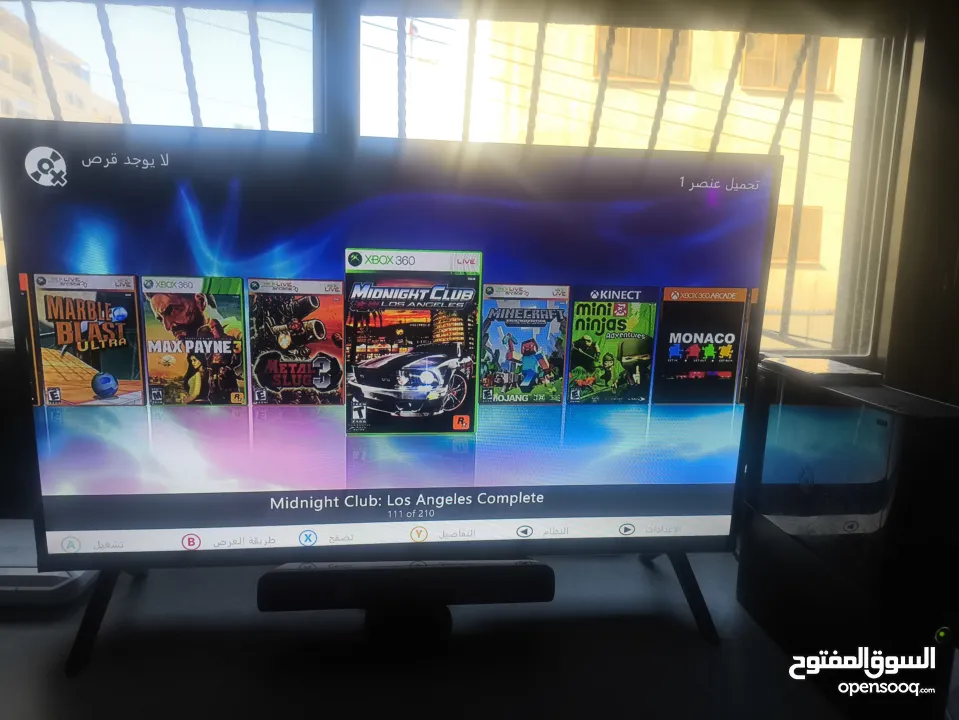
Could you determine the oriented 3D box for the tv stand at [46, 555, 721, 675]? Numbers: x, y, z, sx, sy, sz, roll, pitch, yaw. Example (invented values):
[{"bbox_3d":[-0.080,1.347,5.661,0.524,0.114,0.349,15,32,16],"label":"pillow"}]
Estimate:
[{"bbox_3d":[-0.070,0.235,0.723,0.610,0.056,0.172,1,12,-7],"label":"tv stand"}]

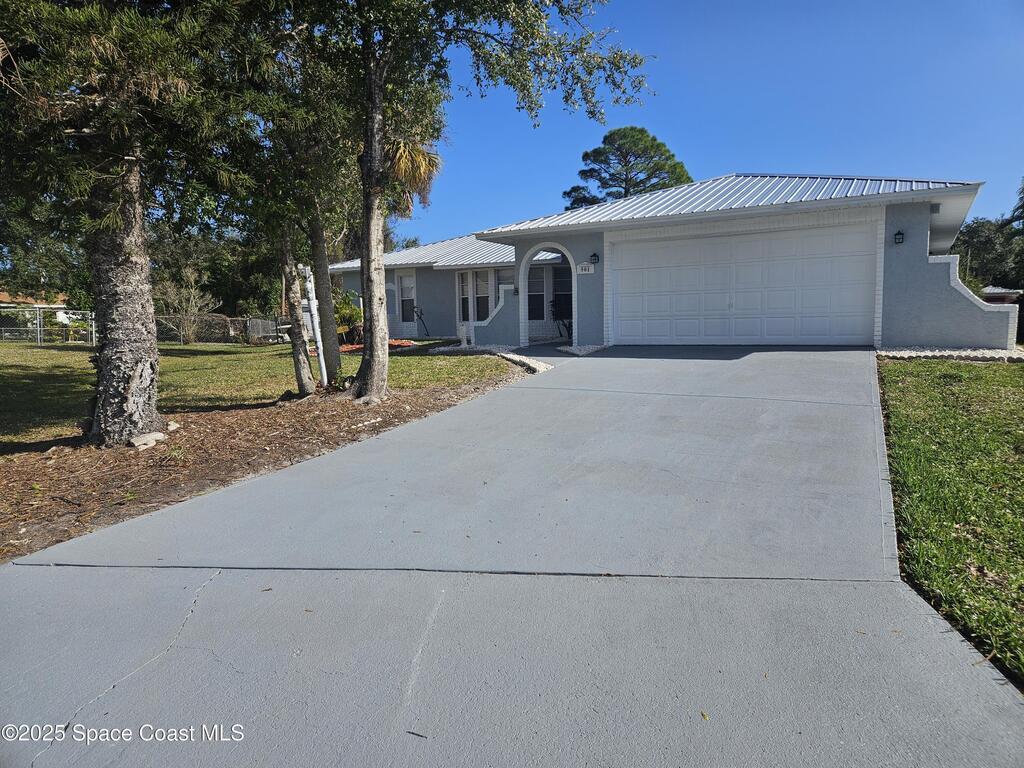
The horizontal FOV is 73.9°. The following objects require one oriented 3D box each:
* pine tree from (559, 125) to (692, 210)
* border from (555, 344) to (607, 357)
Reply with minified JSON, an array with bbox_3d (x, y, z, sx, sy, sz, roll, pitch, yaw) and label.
[{"bbox_3d":[8.006,-10.633,47.625,8.980,14.640,8.530,0,5,10],"label":"pine tree"},{"bbox_3d":[1.327,-0.726,13.931,1.050,0.180,1.250,2,6,31],"label":"border"}]

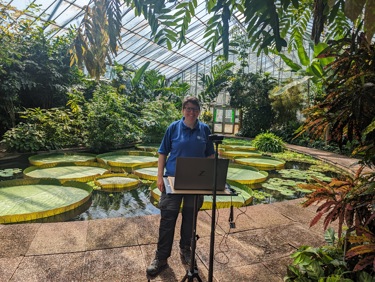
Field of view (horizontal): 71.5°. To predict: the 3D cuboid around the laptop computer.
[{"bbox_3d":[0.088,0.227,1.942,0.360,0.245,0.285,2,5,-5],"label":"laptop computer"}]

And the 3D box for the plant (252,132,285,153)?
[{"bbox_3d":[4.103,0.014,13.040,1.600,1.000,1.500,2,5,0],"label":"plant"}]

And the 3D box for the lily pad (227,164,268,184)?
[{"bbox_3d":[1.081,0.906,7.210,2.150,0.140,2.150,2,5,0],"label":"lily pad"}]

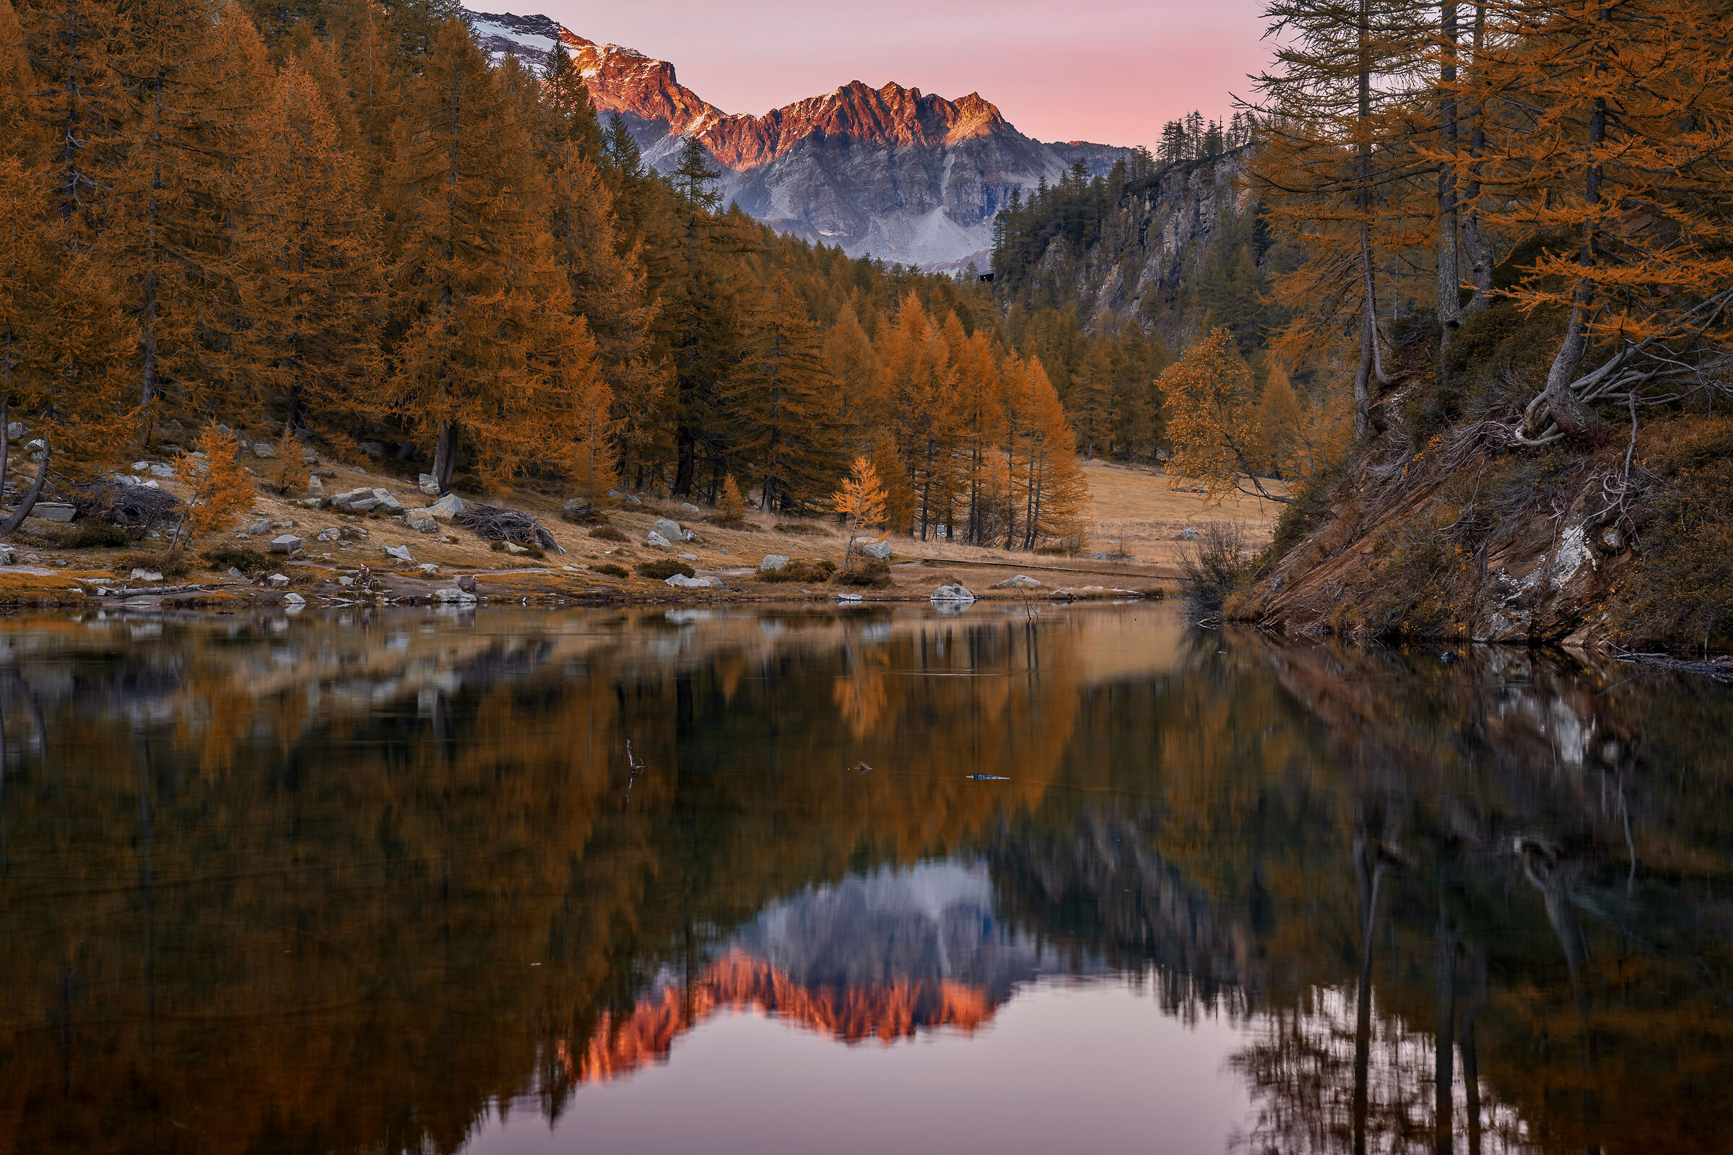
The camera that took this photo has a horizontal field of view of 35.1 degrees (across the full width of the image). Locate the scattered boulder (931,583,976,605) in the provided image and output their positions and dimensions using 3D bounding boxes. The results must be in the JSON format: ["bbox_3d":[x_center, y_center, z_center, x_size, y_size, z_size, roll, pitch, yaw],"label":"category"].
[{"bbox_3d":[3.326,0.635,104.500,1.700,0.850,1.350,0,0,2],"label":"scattered boulder"}]

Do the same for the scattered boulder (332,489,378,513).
[{"bbox_3d":[-20.798,-3.121,111.500,1.850,0.950,1.450,0,0,-11],"label":"scattered boulder"}]

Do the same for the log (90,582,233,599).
[{"bbox_3d":[-21.172,0.354,82.500,4.270,0.300,0.340,-5,3,-31],"label":"log"}]

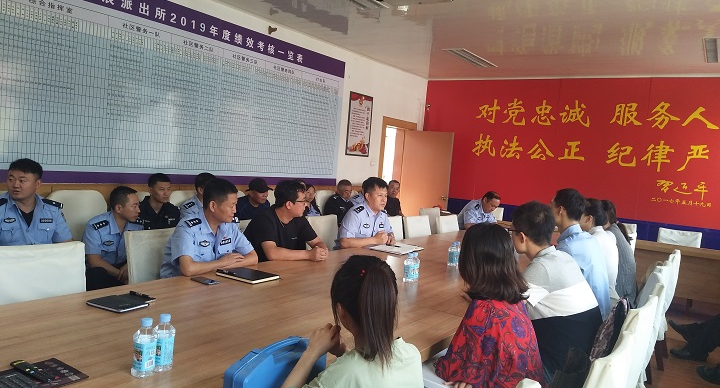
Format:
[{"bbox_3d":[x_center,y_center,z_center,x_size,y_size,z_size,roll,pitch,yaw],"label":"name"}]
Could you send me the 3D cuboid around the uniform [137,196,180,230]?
[{"bbox_3d":[-1.653,0.277,4.405,0.480,0.560,0.300,1,5,-45],"label":"uniform"}]

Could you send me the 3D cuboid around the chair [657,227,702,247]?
[{"bbox_3d":[3.817,0.902,6.546,0.460,0.910,0.550,7,4,33],"label":"chair"}]

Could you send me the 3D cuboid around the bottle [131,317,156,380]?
[{"bbox_3d":[-0.621,0.436,1.563,0.066,0.168,0.066,7,4,33],"label":"bottle"}]

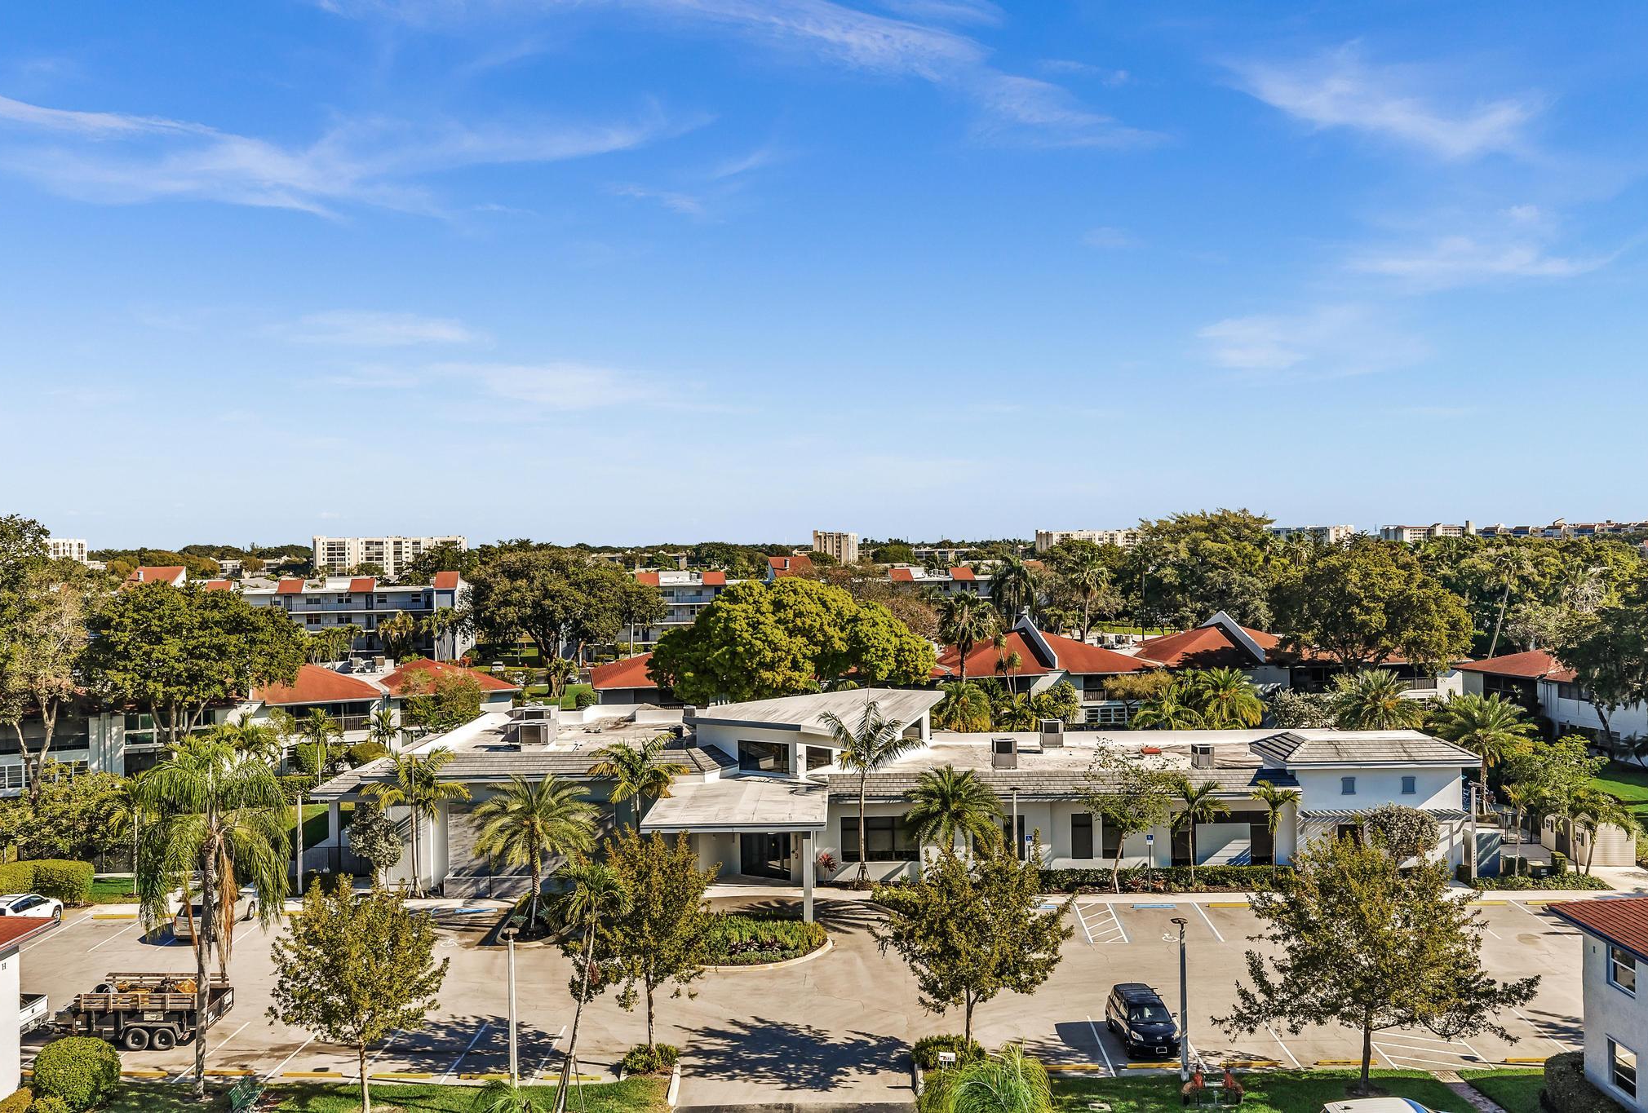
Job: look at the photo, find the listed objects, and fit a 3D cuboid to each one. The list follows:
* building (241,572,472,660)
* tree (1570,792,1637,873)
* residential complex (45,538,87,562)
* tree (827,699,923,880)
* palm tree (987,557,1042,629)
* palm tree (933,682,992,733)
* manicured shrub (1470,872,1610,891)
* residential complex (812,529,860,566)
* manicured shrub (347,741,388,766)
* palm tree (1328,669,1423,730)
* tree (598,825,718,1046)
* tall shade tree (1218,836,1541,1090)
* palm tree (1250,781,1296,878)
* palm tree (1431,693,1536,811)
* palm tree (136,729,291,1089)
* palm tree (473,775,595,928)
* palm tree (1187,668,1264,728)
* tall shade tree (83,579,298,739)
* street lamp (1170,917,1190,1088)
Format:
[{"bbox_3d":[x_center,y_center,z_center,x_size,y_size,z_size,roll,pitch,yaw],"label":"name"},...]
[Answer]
[{"bbox_3d":[-64.800,8.704,179.500,29.000,12.700,14.500,-1,1,-7],"label":"building"},{"bbox_3d":[37.482,13.350,62.515,3.330,4.199,3.000,-1,1,2],"label":"tree"},{"bbox_3d":[-330.048,3.143,566.000,17.000,21.400,22.000,-1,1,-30],"label":"residential complex"},{"bbox_3d":[2.367,11.116,61.200,4.600,8.700,4.400,-1,1,-3],"label":"tree"},{"bbox_3d":[22.225,7.148,150.000,6.200,14.300,6.000,-1,1,0],"label":"palm tree"},{"bbox_3d":[9.477,12.017,89.000,4.100,6.400,4.100,-1,1,-3],"label":"palm tree"},{"bbox_3d":[33.332,15.261,61.129,6.600,0.500,1.600,-1,1,2],"label":"manicured shrub"},{"bbox_3d":[7.396,-2.873,775.000,23.000,22.500,18.000,0,1,17],"label":"residential complex"},{"bbox_3d":[-33.146,14.658,94.497,2.976,2.343,2.700,-1,1,2],"label":"manicured shrub"},{"bbox_3d":[36.888,11.386,86.968,6.293,7.555,6.293,-1,1,2],"label":"palm tree"},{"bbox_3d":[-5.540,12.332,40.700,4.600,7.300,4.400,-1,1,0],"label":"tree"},{"bbox_3d":[16.520,12.113,38.746,9.280,7.694,8.800,-1,1,2],"label":"tall shade tree"},{"bbox_3d":[20.867,12.915,60.300,2.200,4.750,2.200,-1,1,-3],"label":"palm tree"},{"bbox_3d":[38.078,11.611,75.096,6.114,7.363,6.114,-1,1,2],"label":"palm tree"},{"bbox_3d":[-18.625,10.902,39.386,4.676,10.858,4.676,-1,1,2],"label":"palm tree"},{"bbox_3d":[-12.504,12.726,55.868,5.223,6.685,5.223,-1,1,2],"label":"palm tree"},{"bbox_3d":[27.854,11.458,89.968,5.425,7.535,5.425,-1,1,2],"label":"palm tree"},{"bbox_3d":[-40.956,8.811,84.500,14.000,14.200,13.000,-1,1,0],"label":"tall shade tree"},{"bbox_3d":[10.770,13.367,39.300,0.500,4.850,0.650,-1,1,0],"label":"street lamp"}]

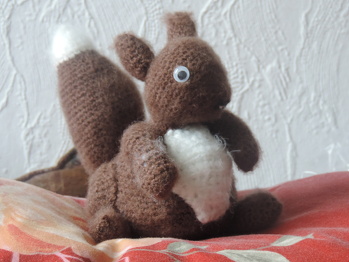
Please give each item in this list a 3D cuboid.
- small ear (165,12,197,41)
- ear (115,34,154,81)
[{"bbox_3d":[0.004,-0.070,1.065,0.014,0.026,0.021,-16,-16,42],"label":"small ear"},{"bbox_3d":[-0.026,-0.049,1.045,0.021,0.032,0.014,-40,14,-31],"label":"ear"}]

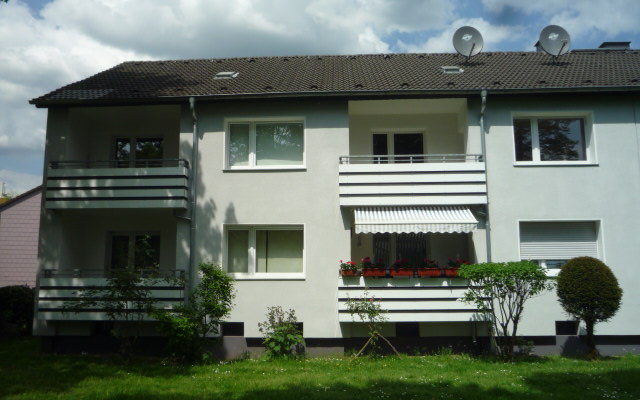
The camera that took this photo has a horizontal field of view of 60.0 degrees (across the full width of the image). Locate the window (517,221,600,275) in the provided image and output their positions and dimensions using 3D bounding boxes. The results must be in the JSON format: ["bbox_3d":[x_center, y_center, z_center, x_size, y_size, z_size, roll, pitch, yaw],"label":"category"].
[{"bbox_3d":[5.875,1.180,13.547,1.997,1.364,0.180,-1,-8,3],"label":"window"}]

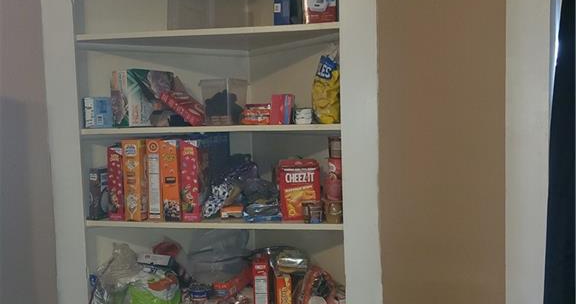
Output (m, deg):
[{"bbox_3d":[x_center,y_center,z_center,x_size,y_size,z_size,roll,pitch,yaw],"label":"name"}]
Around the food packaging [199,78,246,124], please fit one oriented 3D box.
[{"bbox_3d":[-0.259,-0.202,2.353,0.160,0.180,0.115,2,5,40],"label":"food packaging"}]

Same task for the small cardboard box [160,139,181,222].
[{"bbox_3d":[-0.449,0.108,2.243,0.062,0.295,0.190,-2,4,-6],"label":"small cardboard box"}]

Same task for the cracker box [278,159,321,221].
[{"bbox_3d":[0.051,0.148,2.235,0.152,0.225,0.060,-1,4,7],"label":"cracker box"}]

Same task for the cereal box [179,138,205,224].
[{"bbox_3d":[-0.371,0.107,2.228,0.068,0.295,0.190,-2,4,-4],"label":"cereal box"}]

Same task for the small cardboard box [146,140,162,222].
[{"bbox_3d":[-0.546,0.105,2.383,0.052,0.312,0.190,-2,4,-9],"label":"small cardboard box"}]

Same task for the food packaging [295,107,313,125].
[{"bbox_3d":[0.056,-0.130,2.072,0.056,0.062,0.056,-1,4,11],"label":"food packaging"}]

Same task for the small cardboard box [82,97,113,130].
[{"bbox_3d":[-0.744,-0.152,2.258,0.045,0.122,0.130,-1,4,11],"label":"small cardboard box"}]

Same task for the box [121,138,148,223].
[{"bbox_3d":[-0.605,0.108,2.375,0.070,0.320,0.205,-1,4,7],"label":"box"}]

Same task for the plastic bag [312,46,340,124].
[{"bbox_3d":[0.145,-0.237,2.072,0.120,0.272,0.075,1,5,36],"label":"plastic bag"}]

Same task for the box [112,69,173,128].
[{"bbox_3d":[-0.596,-0.218,2.402,0.217,0.223,0.120,-6,6,-44],"label":"box"}]

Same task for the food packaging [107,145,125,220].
[{"bbox_3d":[-0.678,0.122,2.396,0.064,0.293,0.195,-1,4,7],"label":"food packaging"}]

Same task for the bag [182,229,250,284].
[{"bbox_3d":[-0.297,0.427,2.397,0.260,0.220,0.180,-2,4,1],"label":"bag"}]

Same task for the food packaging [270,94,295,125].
[{"bbox_3d":[-0.015,-0.165,2.240,0.058,0.110,0.071,-5,5,-39],"label":"food packaging"}]

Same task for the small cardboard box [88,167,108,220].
[{"bbox_3d":[-0.743,0.166,2.353,0.048,0.205,0.130,0,5,24],"label":"small cardboard box"}]

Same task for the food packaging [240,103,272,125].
[{"bbox_3d":[-0.121,-0.140,2.208,0.105,0.083,0.090,-1,4,8],"label":"food packaging"}]

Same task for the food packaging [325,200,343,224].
[{"bbox_3d":[0.175,0.219,2.140,0.076,0.082,0.076,-1,4,11],"label":"food packaging"}]

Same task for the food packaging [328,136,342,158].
[{"bbox_3d":[0.189,-0.016,2.153,0.075,0.076,0.075,-2,4,0],"label":"food packaging"}]

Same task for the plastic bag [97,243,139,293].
[{"bbox_3d":[-0.689,0.462,2.332,0.155,0.180,0.120,-2,4,-11],"label":"plastic bag"}]

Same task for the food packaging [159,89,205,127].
[{"bbox_3d":[-0.403,-0.180,2.246,0.168,0.036,0.115,35,25,-1],"label":"food packaging"}]

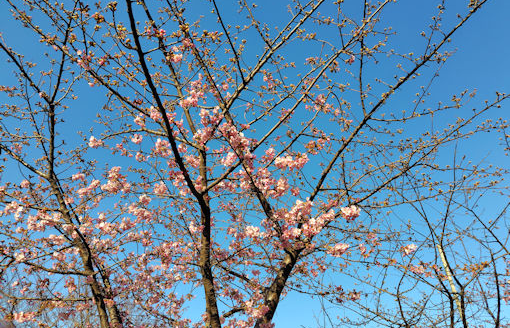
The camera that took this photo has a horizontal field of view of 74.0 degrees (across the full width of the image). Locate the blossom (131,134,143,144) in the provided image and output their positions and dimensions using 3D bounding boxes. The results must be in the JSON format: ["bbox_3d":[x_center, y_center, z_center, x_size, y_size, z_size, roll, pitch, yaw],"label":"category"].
[{"bbox_3d":[-1.032,-0.222,2.950,0.100,0.085,0.085,11,-30,-20],"label":"blossom"}]

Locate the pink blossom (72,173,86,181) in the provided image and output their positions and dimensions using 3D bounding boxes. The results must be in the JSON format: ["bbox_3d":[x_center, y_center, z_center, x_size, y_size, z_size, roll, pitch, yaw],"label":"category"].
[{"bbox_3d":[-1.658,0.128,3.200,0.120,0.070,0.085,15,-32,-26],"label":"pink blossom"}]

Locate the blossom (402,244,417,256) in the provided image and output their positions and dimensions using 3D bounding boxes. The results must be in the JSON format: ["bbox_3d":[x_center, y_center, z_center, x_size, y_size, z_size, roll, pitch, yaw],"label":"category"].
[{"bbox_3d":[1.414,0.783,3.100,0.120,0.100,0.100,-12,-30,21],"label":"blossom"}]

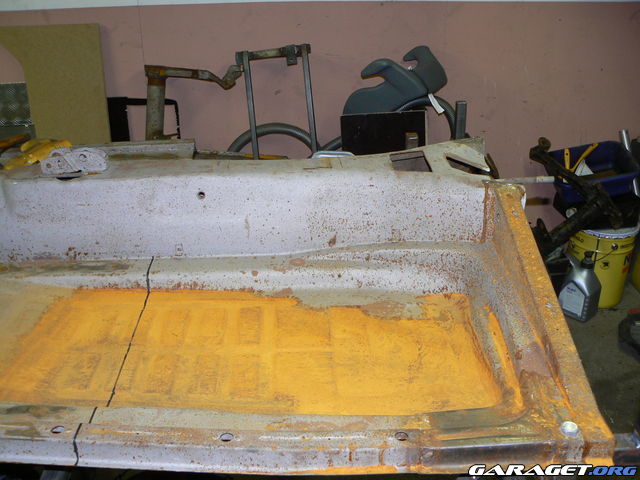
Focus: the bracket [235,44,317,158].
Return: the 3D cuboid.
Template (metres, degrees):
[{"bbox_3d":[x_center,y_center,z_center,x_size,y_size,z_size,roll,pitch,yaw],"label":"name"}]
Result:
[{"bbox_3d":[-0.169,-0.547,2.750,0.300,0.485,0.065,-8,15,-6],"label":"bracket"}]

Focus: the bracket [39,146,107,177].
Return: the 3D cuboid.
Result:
[{"bbox_3d":[-0.745,-0.238,2.020,0.180,0.062,0.080,-1,29,-1],"label":"bracket"}]

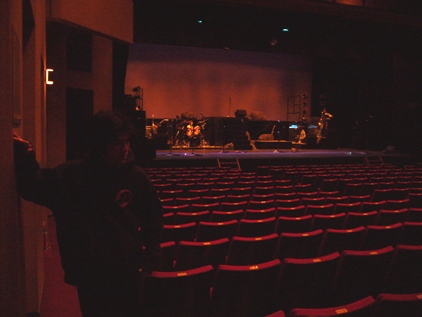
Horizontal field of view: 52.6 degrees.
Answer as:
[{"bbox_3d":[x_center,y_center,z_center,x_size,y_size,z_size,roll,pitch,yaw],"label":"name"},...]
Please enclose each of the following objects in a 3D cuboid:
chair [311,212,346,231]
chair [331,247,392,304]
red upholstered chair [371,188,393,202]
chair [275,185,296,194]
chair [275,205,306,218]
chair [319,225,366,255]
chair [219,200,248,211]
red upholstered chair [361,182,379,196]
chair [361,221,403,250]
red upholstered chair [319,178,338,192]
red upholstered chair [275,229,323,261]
[{"bbox_3d":[1.495,1.154,5.889,0.540,0.860,0.600,-1,4,-21],"label":"chair"},{"bbox_3d":[1.205,1.155,3.642,0.530,0.880,0.570,-1,4,-21],"label":"chair"},{"bbox_3d":[3.826,1.114,9.922,0.540,0.860,0.600,-1,4,-21],"label":"red upholstered chair"},{"bbox_3d":[1.620,1.056,10.136,0.540,0.860,0.600,-1,4,-21],"label":"chair"},{"bbox_3d":[1.151,1.161,6.811,0.540,0.860,0.600,-1,4,-21],"label":"chair"},{"bbox_3d":[1.372,1.169,4.742,0.530,0.880,0.570,-1,4,-21],"label":"chair"},{"bbox_3d":[0.320,1.180,7.432,0.530,0.900,0.580,-1,5,-21],"label":"chair"},{"bbox_3d":[3.902,1.049,10.857,0.530,0.900,0.580,-1,5,-21],"label":"red upholstered chair"},{"bbox_3d":[1.851,1.158,4.922,0.530,0.880,0.570,-1,4,-21],"label":"chair"},{"bbox_3d":[3.133,0.974,11.760,0.540,0.860,0.600,-1,4,-21],"label":"red upholstered chair"},{"bbox_3d":[0.864,1.175,4.552,0.530,0.880,0.570,-1,4,-21],"label":"red upholstered chair"}]

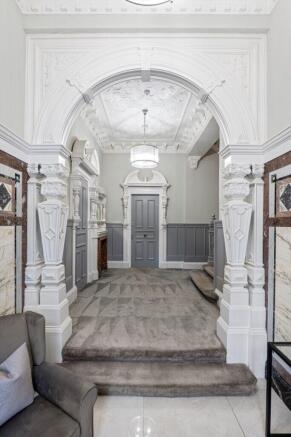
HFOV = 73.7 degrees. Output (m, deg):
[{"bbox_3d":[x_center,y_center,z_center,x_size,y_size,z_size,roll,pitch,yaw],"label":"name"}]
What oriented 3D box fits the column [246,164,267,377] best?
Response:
[{"bbox_3d":[1.159,0.510,2.081,0.191,2.194,0.216,0,-1,0],"label":"column"}]

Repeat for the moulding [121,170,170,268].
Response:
[{"bbox_3d":[0.000,0.031,5.583,1.452,2.853,0.165,0,-1,0],"label":"moulding"}]

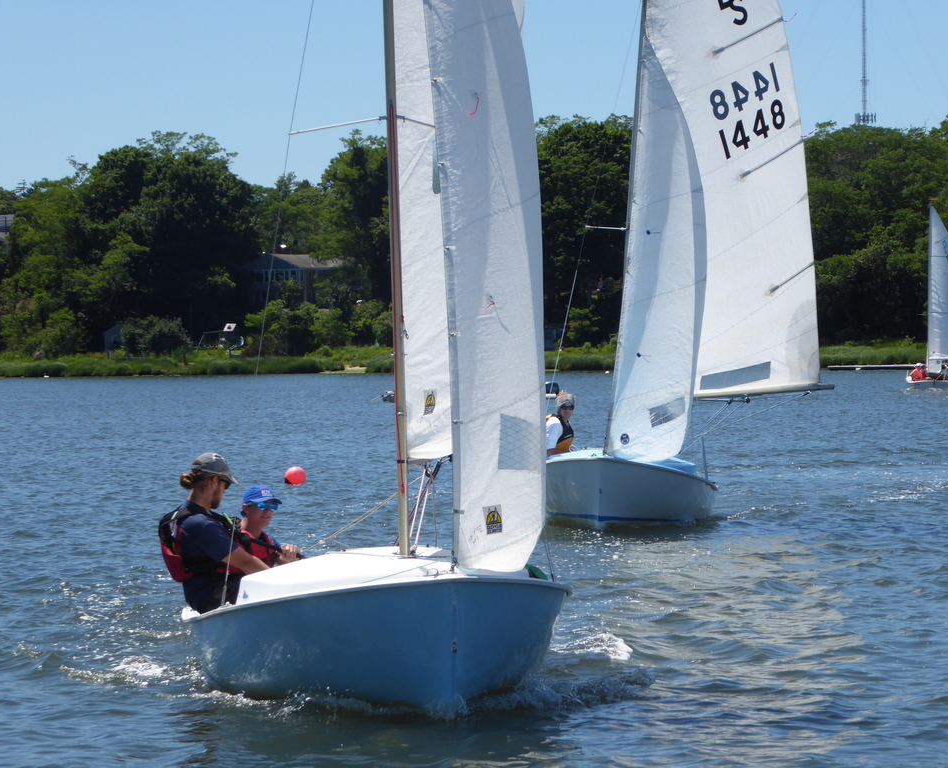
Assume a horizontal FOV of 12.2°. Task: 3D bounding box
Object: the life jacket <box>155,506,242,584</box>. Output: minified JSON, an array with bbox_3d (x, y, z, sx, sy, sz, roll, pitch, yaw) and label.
[{"bbox_3d":[-1.410,0.835,23.100,0.410,0.430,0.430,-1,0,0],"label":"life jacket"}]

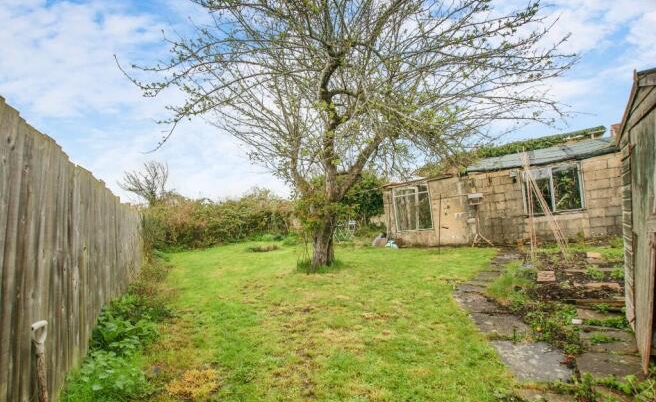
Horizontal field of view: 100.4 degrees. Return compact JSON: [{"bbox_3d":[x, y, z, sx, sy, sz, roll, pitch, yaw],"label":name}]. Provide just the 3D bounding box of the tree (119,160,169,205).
[{"bbox_3d":[-10.200,-0.200,15.000,2.600,4.200,2.400,1,-2,-34],"label":"tree"}]

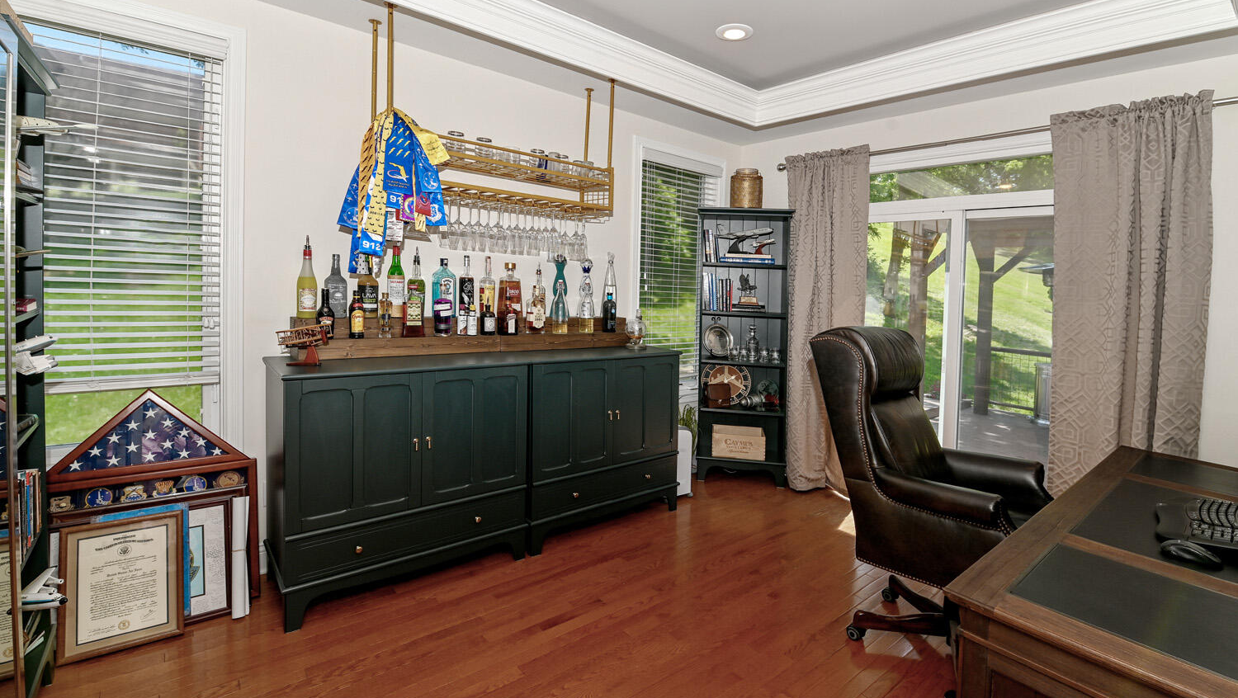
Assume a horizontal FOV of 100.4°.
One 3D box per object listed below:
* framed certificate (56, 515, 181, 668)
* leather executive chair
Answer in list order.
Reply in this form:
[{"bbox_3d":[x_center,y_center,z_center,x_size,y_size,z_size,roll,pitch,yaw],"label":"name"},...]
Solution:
[{"bbox_3d":[-1.757,0.830,1.829,0.335,0.440,0.030,-1,-11,-31],"label":"framed certificate"},{"bbox_3d":[1.227,0.550,2.023,0.794,1.176,0.676,6,7,42],"label":"leather executive chair"}]

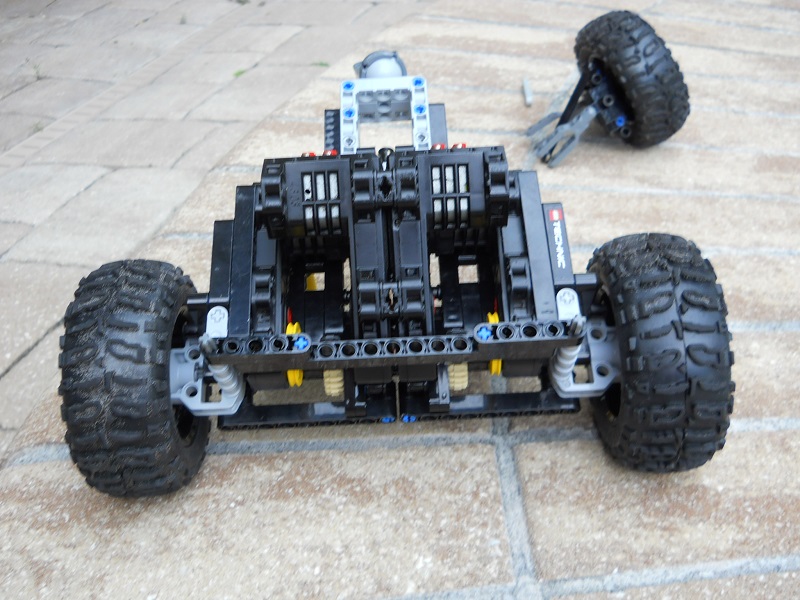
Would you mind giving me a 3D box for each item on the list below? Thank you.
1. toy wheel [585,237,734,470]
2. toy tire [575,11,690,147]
[{"bbox_3d":[0.100,0.021,0.342,0.039,0.095,0.095,-4,36,1],"label":"toy wheel"},{"bbox_3d":[0.157,-0.149,0.581,0.039,0.095,0.095,-31,39,3],"label":"toy tire"}]

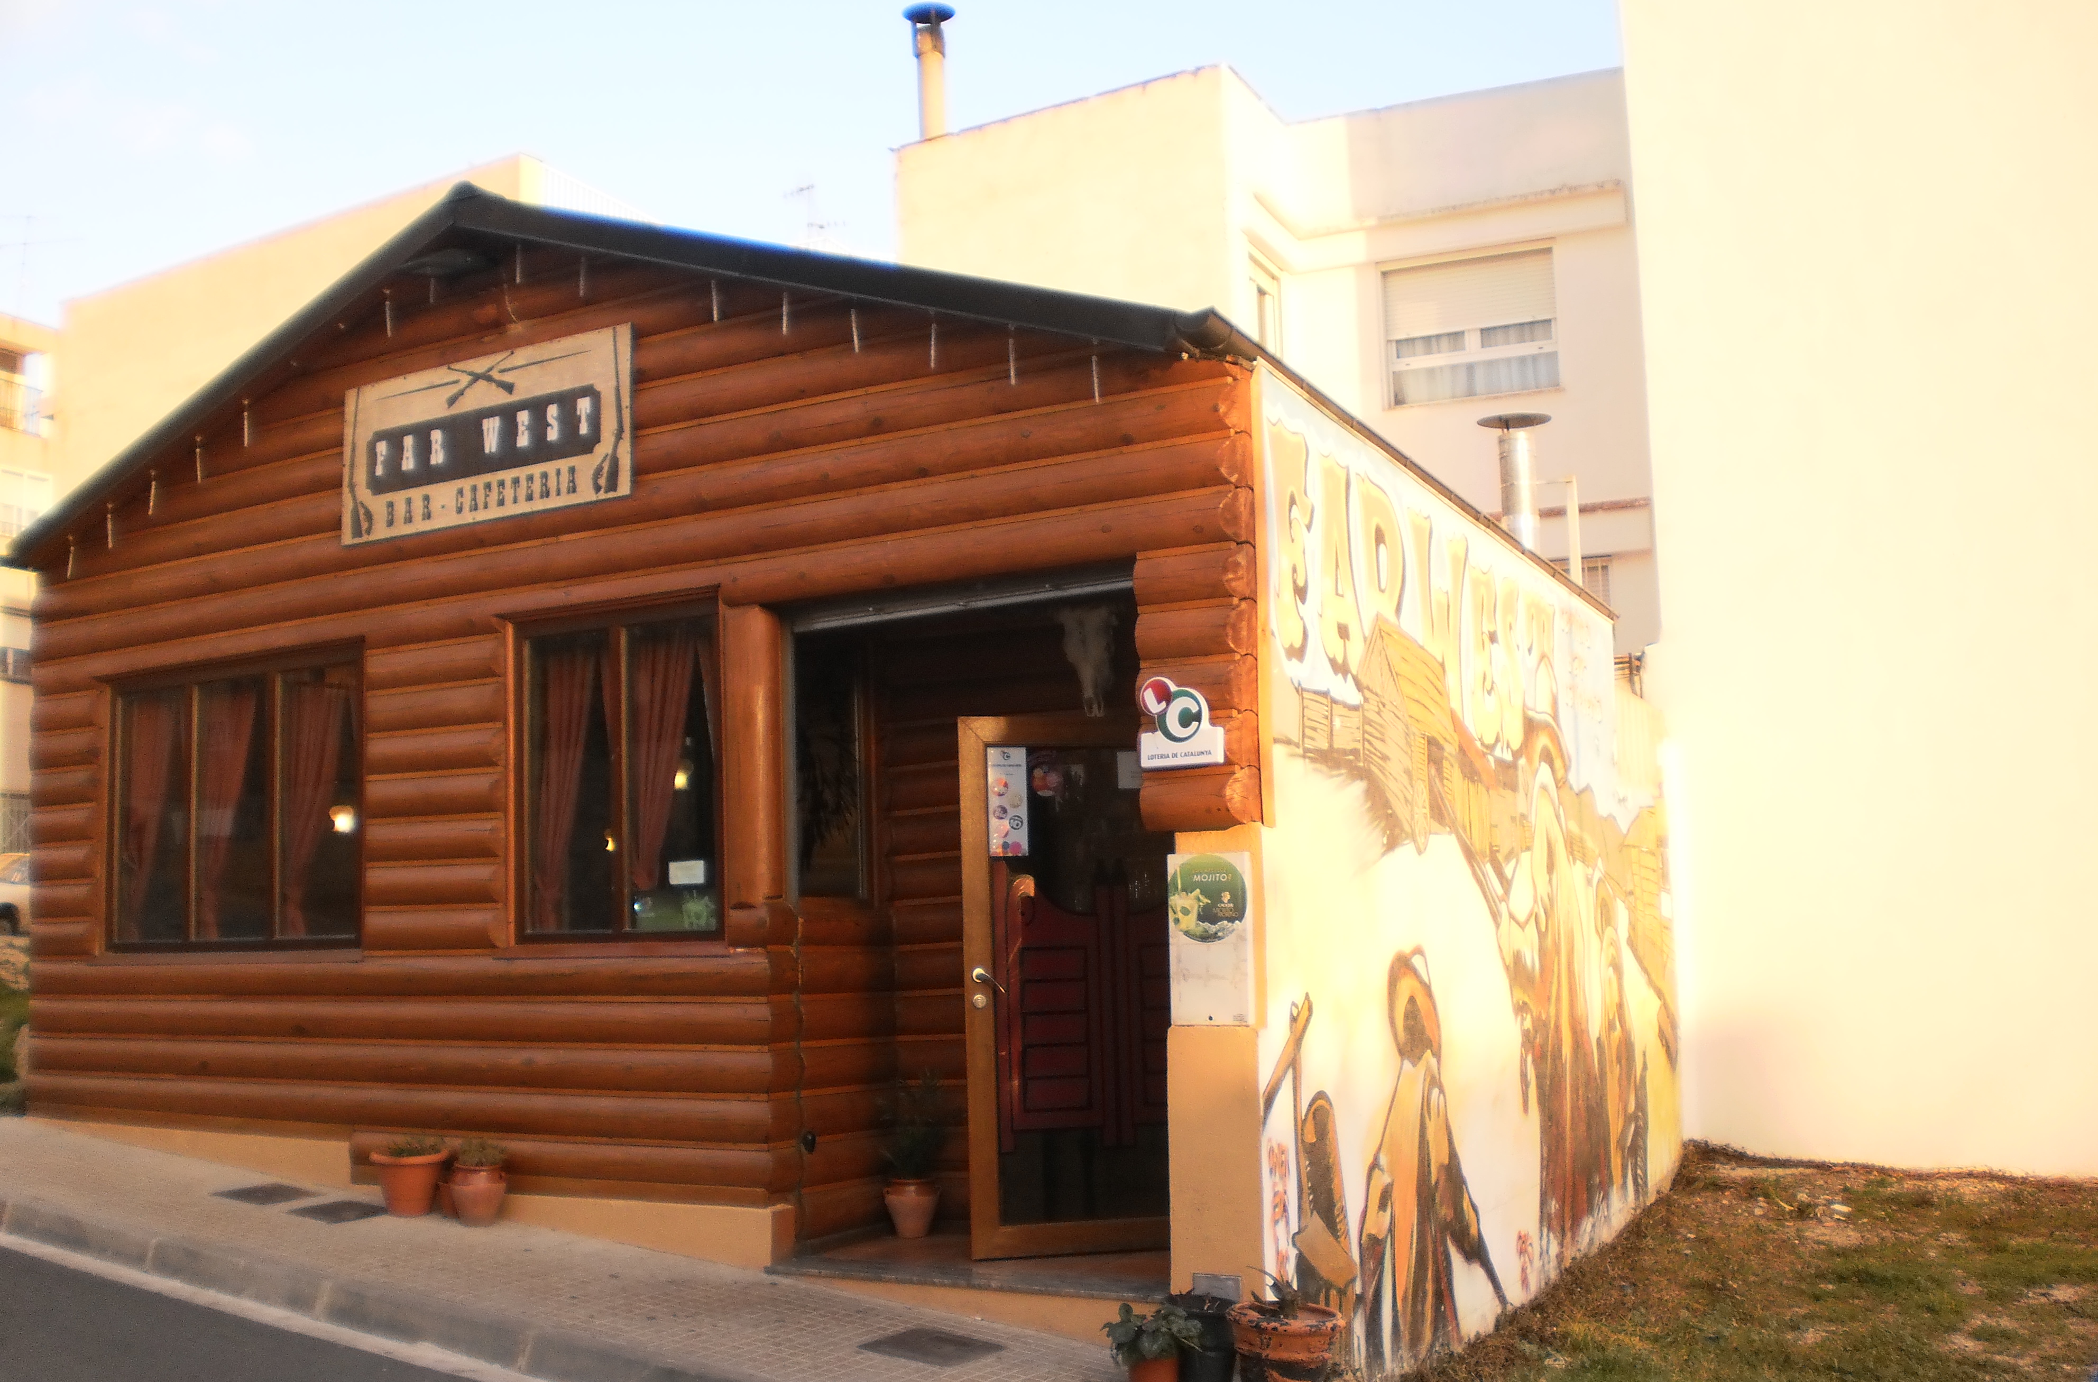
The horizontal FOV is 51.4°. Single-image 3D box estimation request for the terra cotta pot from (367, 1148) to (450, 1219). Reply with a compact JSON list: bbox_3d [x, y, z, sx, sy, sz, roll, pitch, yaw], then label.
[{"bbox_3d":[-2.689,2.066,9.159,0.326,0.247,0.326,-2,-5,0],"label":"terra cotta pot"}]

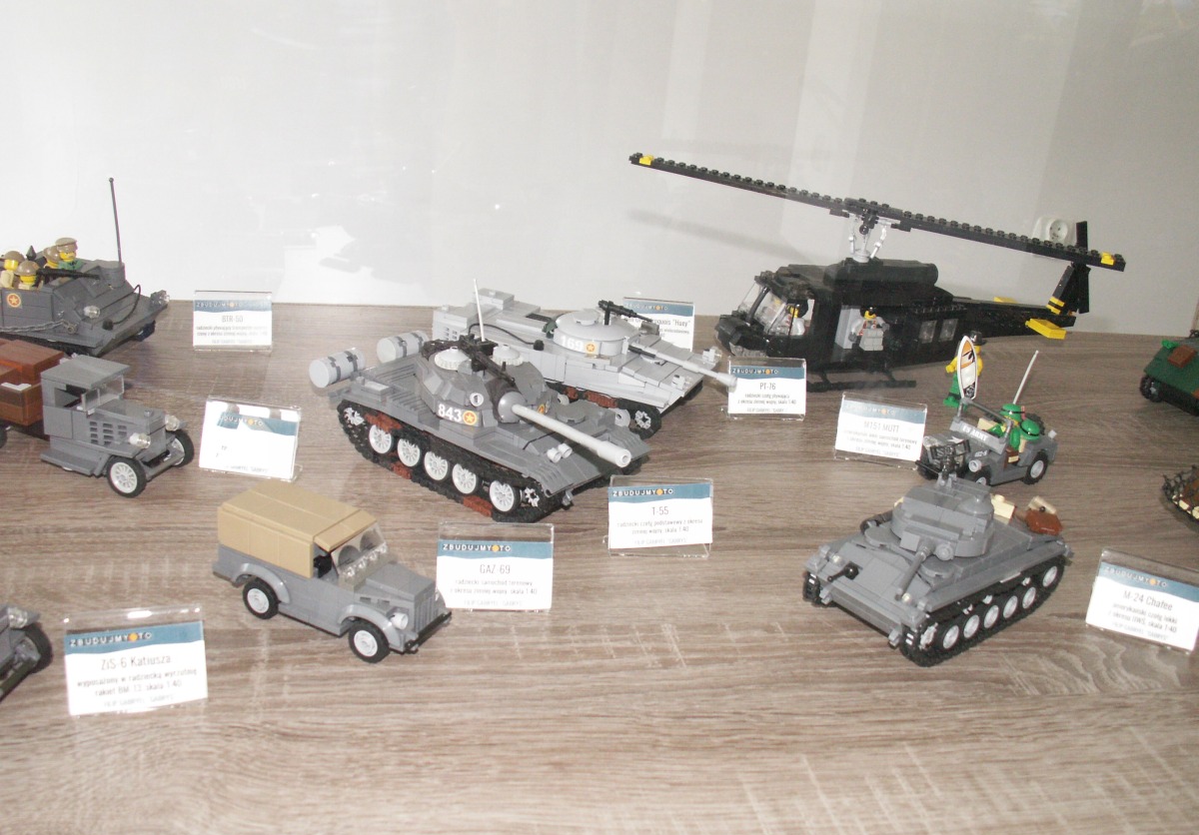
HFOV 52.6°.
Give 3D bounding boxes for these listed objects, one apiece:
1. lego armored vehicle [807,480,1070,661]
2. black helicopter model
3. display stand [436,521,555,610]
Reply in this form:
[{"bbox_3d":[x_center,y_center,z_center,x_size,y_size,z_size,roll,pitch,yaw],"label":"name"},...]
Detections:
[{"bbox_3d":[0.164,0.060,0.578,0.129,0.067,0.069,-14,29,-38],"label":"lego armored vehicle"},{"bbox_3d":[0.202,-0.096,0.863,0.345,0.141,0.155,-1,24,-16],"label":"black helicopter model"},{"bbox_3d":[-0.047,0.067,0.551,0.050,0.038,0.018,2,23,-7],"label":"display stand"}]

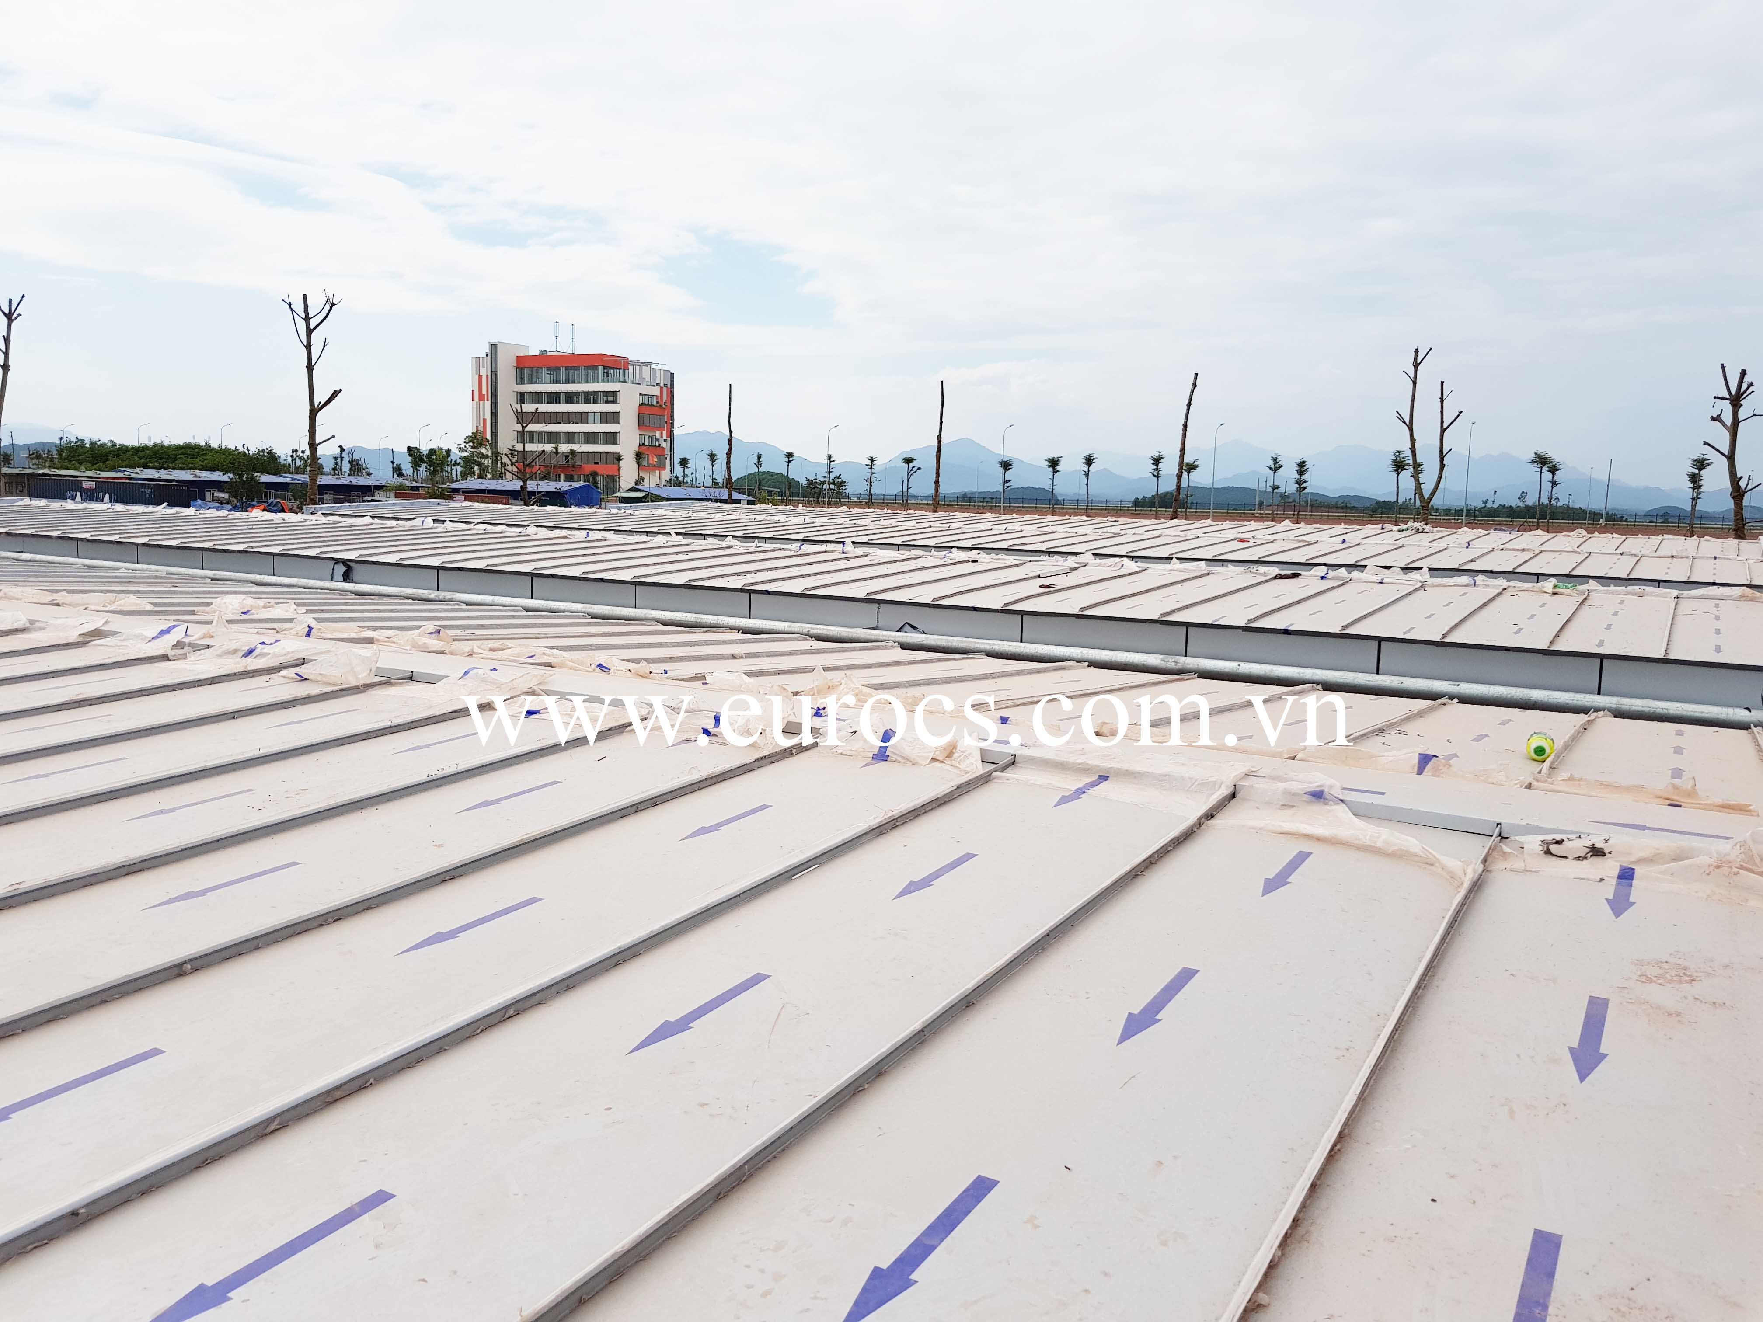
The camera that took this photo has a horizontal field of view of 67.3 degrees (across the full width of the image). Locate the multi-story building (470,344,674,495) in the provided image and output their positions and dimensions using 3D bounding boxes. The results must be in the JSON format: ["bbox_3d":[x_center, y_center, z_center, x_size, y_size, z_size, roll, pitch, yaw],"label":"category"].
[{"bbox_3d":[-60.605,-45.489,252.698,35.464,27.888,21.055,5,8,26],"label":"multi-story building"}]

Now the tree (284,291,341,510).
[{"bbox_3d":[-26.470,-11.062,61.696,2.690,11.849,2.421,-2,8,-23],"label":"tree"}]

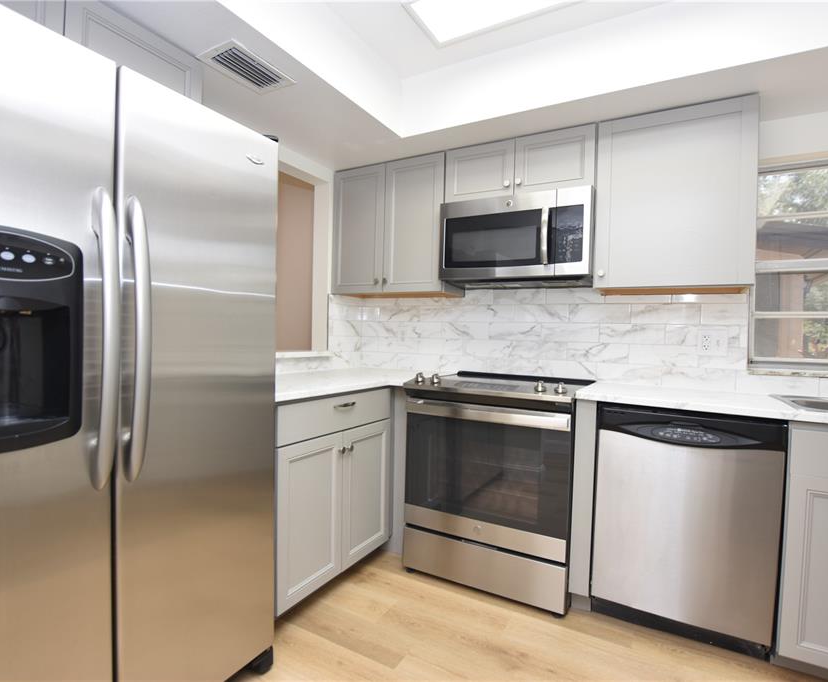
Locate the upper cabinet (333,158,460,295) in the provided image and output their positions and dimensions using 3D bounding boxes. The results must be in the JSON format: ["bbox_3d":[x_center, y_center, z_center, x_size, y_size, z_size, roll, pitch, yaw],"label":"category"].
[{"bbox_3d":[-0.097,-0.673,2.689,0.774,0.778,0.333,2,1,29],"label":"upper cabinet"}]

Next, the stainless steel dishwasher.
[{"bbox_3d":[1.133,0.711,1.824,0.603,0.872,0.600,2,1,29],"label":"stainless steel dishwasher"}]

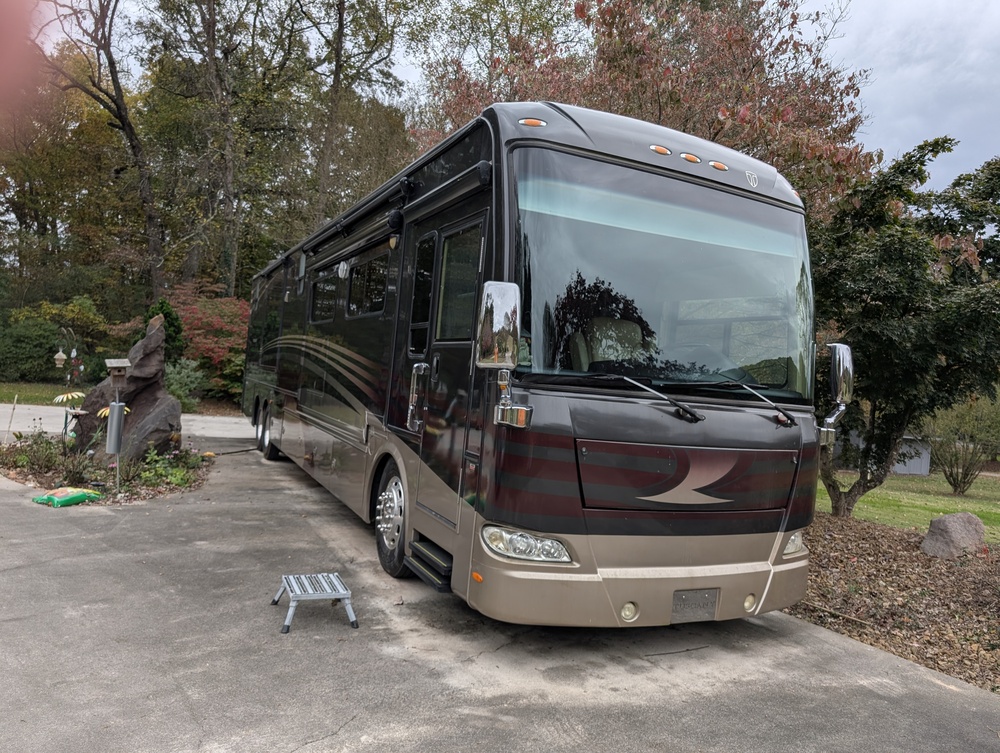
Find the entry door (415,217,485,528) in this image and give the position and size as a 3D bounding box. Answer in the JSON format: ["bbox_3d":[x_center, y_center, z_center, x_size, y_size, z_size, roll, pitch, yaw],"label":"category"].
[{"bbox_3d":[-0.327,-0.044,4.729,0.080,1.980,0.750,5,0,-27],"label":"entry door"}]

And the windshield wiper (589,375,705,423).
[{"bbox_3d":[0.890,0.135,4.163,0.770,0.200,0.130,5,0,-21],"label":"windshield wiper"}]

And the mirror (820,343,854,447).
[{"bbox_3d":[2.452,0.134,5.041,0.250,0.770,0.190,5,0,-27],"label":"mirror"}]

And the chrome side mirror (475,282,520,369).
[{"bbox_3d":[-0.014,-0.277,3.770,0.235,0.460,0.130,5,0,5],"label":"chrome side mirror"}]

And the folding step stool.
[{"bbox_3d":[-1.244,1.506,4.678,0.460,0.215,0.550,5,0,-27],"label":"folding step stool"}]

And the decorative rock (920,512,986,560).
[{"bbox_3d":[5.368,1.898,8.236,0.670,0.470,0.540,5,0,37],"label":"decorative rock"}]

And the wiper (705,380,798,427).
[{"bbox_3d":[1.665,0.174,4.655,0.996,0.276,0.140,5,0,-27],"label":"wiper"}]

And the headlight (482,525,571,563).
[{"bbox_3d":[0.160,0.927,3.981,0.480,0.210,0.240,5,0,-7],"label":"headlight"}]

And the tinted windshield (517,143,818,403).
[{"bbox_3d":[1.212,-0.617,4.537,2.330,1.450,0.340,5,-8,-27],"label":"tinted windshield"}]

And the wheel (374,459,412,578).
[{"bbox_3d":[-0.789,1.152,5.953,0.300,1.010,1.010,5,0,-27],"label":"wheel"}]

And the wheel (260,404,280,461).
[{"bbox_3d":[-3.720,0.839,11.603,0.310,1.000,1.000,5,0,-27],"label":"wheel"}]

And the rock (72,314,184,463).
[{"bbox_3d":[-5.462,0.118,10.300,1.560,2.150,1.300,5,0,-28],"label":"rock"}]

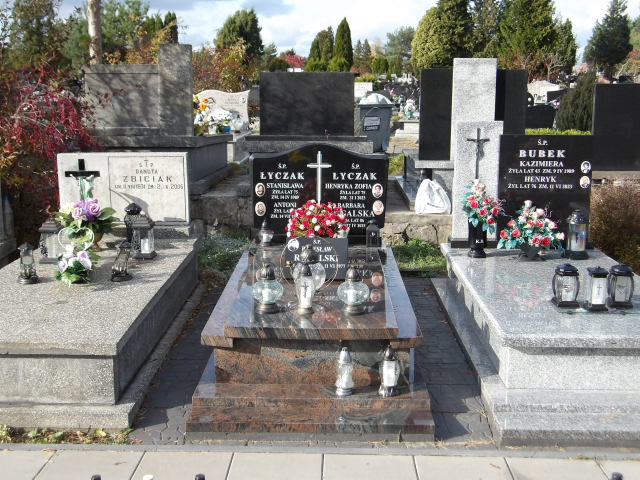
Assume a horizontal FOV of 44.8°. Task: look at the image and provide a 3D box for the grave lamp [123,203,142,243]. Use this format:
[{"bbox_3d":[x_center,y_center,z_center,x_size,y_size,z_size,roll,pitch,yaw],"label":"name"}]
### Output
[{"bbox_3d":[-1.378,-0.115,5.674,0.130,0.310,0.130,0,12,1],"label":"grave lamp"}]

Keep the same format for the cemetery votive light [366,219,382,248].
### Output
[{"bbox_3d":[0.358,-0.049,5.126,0.099,0.181,0.099,0,11,1],"label":"cemetery votive light"}]

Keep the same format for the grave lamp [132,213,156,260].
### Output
[{"bbox_3d":[-1.212,-0.032,5.386,0.150,0.300,0.150,0,11,1],"label":"grave lamp"}]

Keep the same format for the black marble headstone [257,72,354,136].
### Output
[{"bbox_3d":[-0.120,-1.306,7.492,0.910,0.610,0.100,0,11,1],"label":"black marble headstone"}]

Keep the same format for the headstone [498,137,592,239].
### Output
[{"bbox_3d":[1.603,-0.377,5.609,0.660,0.765,0.090,0,11,1],"label":"headstone"}]

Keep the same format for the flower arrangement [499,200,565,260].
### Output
[{"bbox_3d":[1.413,-0.069,5.149,0.440,0.380,0.340,0,12,1],"label":"flower arrangement"}]

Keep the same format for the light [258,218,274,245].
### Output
[{"bbox_3d":[-0.374,-0.055,5.403,0.108,0.190,0.108,0,12,1],"label":"light"}]

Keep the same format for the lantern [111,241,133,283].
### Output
[{"bbox_3d":[-1.128,0.116,4.390,0.118,0.219,0.118,5,11,0],"label":"lantern"}]

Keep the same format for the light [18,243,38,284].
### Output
[{"bbox_3d":[-1.758,0.133,4.658,0.125,0.240,0.125,-3,12,-14],"label":"light"}]

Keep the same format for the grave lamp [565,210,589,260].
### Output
[{"bbox_3d":[1.661,-0.036,4.958,0.148,0.305,0.148,0,11,1],"label":"grave lamp"}]

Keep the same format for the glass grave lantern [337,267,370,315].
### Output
[{"bbox_3d":[0.160,0.231,3.645,0.149,0.215,0.149,0,11,1],"label":"glass grave lantern"}]

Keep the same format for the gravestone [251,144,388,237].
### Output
[{"bbox_3d":[-0.002,-0.343,5.448,0.950,0.660,0.100,0,11,1],"label":"gravestone"}]

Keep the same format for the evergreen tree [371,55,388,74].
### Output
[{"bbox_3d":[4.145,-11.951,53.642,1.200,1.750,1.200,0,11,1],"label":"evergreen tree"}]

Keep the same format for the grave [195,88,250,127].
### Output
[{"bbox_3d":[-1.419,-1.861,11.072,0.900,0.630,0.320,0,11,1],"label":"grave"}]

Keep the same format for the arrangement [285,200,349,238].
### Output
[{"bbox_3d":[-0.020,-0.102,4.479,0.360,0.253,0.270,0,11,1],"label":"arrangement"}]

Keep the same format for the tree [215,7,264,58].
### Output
[{"bbox_3d":[-5.458,-12.757,52.000,3.300,5.500,3.300,0,12,1],"label":"tree"}]

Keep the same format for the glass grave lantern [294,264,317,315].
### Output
[{"bbox_3d":[-0.071,0.228,3.808,0.105,0.240,0.105,0,11,1],"label":"glass grave lantern"}]

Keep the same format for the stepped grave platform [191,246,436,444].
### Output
[{"bbox_3d":[-0.021,0.408,4.361,1.036,0.416,2.345,0,11,1],"label":"stepped grave platform"}]

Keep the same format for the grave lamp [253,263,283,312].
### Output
[{"bbox_3d":[-0.247,0.220,3.651,0.146,0.231,0.146,0,11,1],"label":"grave lamp"}]

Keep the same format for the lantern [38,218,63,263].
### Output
[{"bbox_3d":[-1.790,-0.001,5.165,0.140,0.295,0.140,-8,14,-34],"label":"lantern"}]

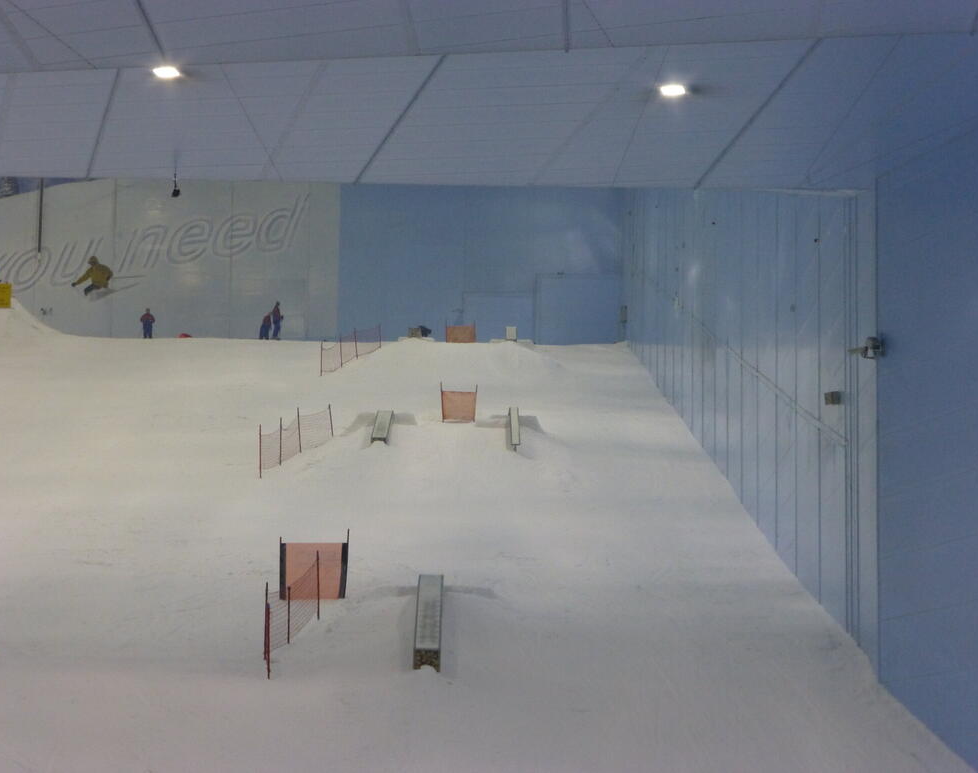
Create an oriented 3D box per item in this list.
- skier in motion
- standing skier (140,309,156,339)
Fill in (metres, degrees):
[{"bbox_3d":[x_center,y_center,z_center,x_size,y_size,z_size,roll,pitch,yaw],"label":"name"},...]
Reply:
[{"bbox_3d":[-19.605,-5.425,160.000,1.500,1.850,1.600,7,-10,-40],"label":"skier in motion"},{"bbox_3d":[-17.318,-3.194,165.000,0.760,1.560,0.420,2,-7,-6],"label":"standing skier"}]

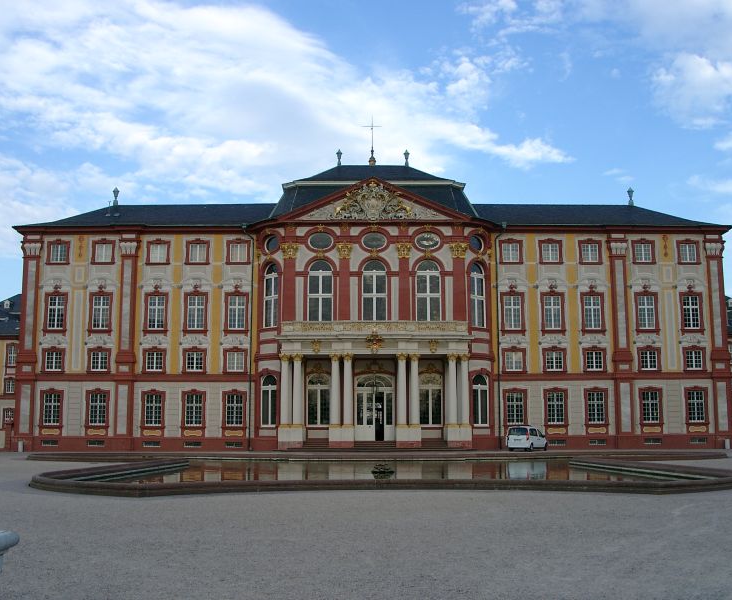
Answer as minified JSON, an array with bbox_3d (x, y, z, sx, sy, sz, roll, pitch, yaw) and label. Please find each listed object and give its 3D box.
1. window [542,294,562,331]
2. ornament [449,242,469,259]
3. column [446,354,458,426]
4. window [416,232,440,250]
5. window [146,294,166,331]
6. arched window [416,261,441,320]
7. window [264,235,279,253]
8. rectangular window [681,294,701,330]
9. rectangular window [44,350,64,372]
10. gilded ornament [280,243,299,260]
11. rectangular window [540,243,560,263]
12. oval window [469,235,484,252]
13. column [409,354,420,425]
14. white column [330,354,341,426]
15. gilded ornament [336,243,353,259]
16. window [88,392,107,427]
[{"bbox_3d":[15.489,1.062,65.206,1.550,2.870,0.250,0,-8,0],"label":"window"},{"bbox_3d":[7.131,-3.774,60.256,1.459,1.262,0.600,0,-7,-1],"label":"ornament"},{"bbox_3d":[6.229,6.492,56.585,0.760,5.101,0.760,0,-8,-1],"label":"column"},{"bbox_3d":[4.823,-4.533,60.830,1.937,1.363,0.300,0,-7,-1],"label":"window"},{"bbox_3d":[-16.356,0.999,61.584,1.406,2.685,0.250,0,-8,-1],"label":"window"},{"bbox_3d":[4.779,-0.575,59.940,1.901,4.992,0.250,0,-8,-1],"label":"arched window"},{"bbox_3d":[-7.354,-4.397,61.153,0.300,1.347,1.850,6,-10,-41],"label":"window"},{"bbox_3d":[25.803,1.004,62.377,1.450,2.740,0.250,0,-8,-1],"label":"rectangular window"},{"bbox_3d":[-24.472,4.824,61.605,1.269,1.604,0.250,0,-7,-1],"label":"rectangular window"},{"bbox_3d":[-6.005,-3.842,61.930,1.360,1.290,0.550,0,-8,-1],"label":"gilded ornament"},{"bbox_3d":[14.796,-3.754,62.965,1.474,1.572,0.250,0,-8,-1],"label":"rectangular window"},{"bbox_3d":[8.655,-4.426,61.545,1.750,1.439,0.250,7,-11,-40],"label":"oval window"},{"bbox_3d":[3.603,6.646,58.013,0.760,5.246,0.760,0,-8,-1],"label":"column"},{"bbox_3d":[-2.158,6.469,56.531,0.719,5.198,0.719,0,-8,-1],"label":"white column"},{"bbox_3d":[-1.693,-3.885,61.867,1.250,1.230,0.400,0,-8,-1],"label":"gilded ornament"},{"bbox_3d":[-20.824,8.536,61.172,1.285,2.529,0.250,0,-7,-1],"label":"window"}]

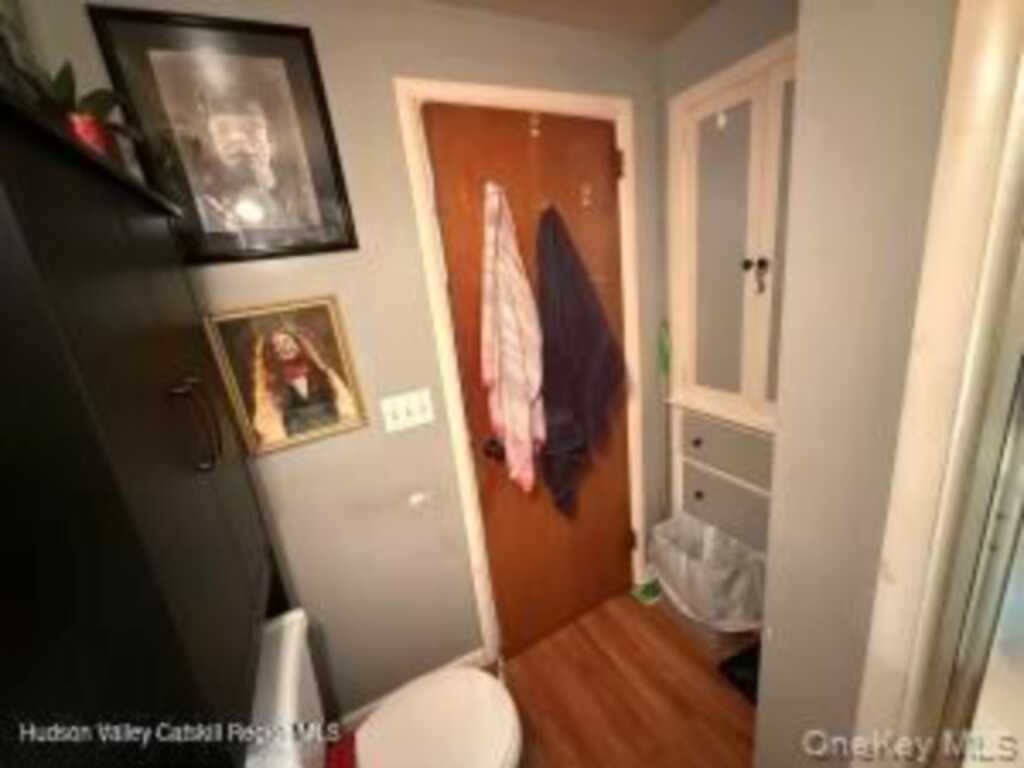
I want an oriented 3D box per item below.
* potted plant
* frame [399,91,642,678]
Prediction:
[{"bbox_3d":[-0.724,-0.436,0.712,0.140,0.160,0.140,-14,17,-25],"label":"potted plant"},{"bbox_3d":[0.156,0.043,1.629,0.850,2.080,0.100,-14,17,-25],"label":"frame"}]

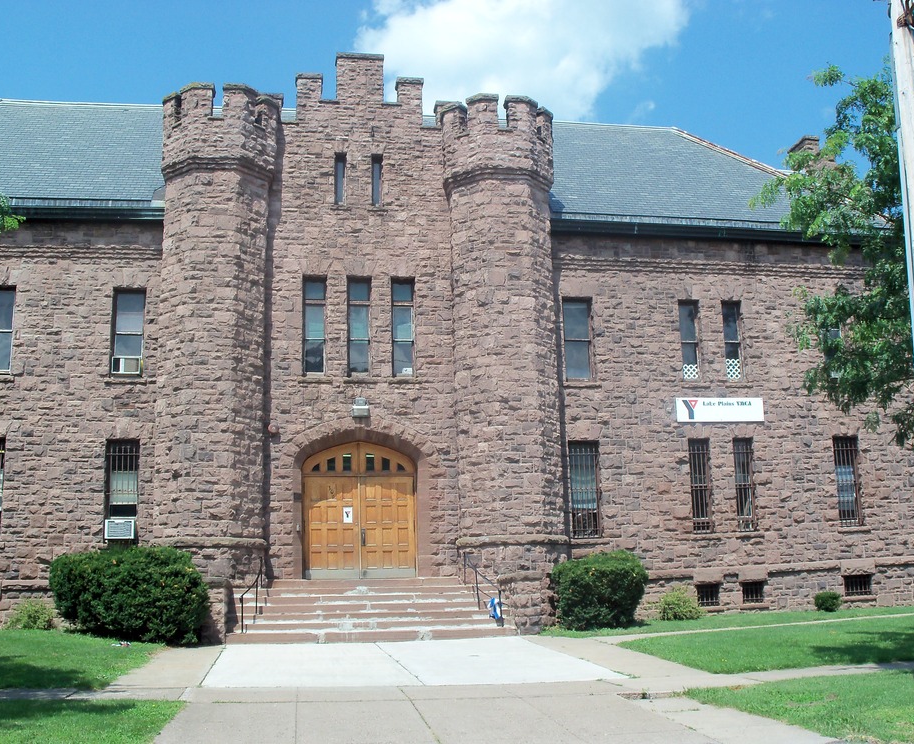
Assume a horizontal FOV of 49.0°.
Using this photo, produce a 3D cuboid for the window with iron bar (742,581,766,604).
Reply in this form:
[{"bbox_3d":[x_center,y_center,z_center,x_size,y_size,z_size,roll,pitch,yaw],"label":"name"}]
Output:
[{"bbox_3d":[6.807,5.071,23.066,0.550,0.520,0.200,0,-9,-9],"label":"window with iron bar"}]

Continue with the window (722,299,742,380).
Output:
[{"bbox_3d":[6.939,-0.769,25.334,0.533,2.082,0.200,1,-10,-9],"label":"window"}]

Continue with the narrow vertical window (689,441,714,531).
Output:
[{"bbox_3d":[5.938,2.780,24.505,0.538,2.311,0.200,1,-10,-9],"label":"narrow vertical window"}]

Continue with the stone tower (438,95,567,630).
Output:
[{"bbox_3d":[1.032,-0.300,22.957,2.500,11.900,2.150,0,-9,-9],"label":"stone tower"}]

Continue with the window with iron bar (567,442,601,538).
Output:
[{"bbox_3d":[3.135,2.945,24.929,0.769,2.369,0.200,1,-12,-10],"label":"window with iron bar"}]

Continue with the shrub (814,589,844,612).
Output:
[{"bbox_3d":[8.999,5.543,24.299,0.720,0.520,0.700,1,-12,-10],"label":"shrub"}]

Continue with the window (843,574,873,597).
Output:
[{"bbox_3d":[10.188,5.452,25.581,0.743,0.532,0.200,1,-12,-10],"label":"window"}]

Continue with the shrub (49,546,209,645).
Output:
[{"bbox_3d":[-6.393,4.382,19.838,2.868,1.836,1.800,0,-9,-9],"label":"shrub"}]

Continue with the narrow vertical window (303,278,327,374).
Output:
[{"bbox_3d":[-3.274,-1.035,23.023,0.511,2.335,0.200,1,-10,-9],"label":"narrow vertical window"}]

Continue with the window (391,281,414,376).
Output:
[{"bbox_3d":[-1.234,-1.013,22.831,0.500,2.260,0.200,0,-9,-9],"label":"window"}]

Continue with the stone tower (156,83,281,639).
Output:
[{"bbox_3d":[-5.308,-0.264,22.207,2.550,12.267,2.550,1,-10,-9],"label":"stone tower"}]

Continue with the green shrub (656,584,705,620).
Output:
[{"bbox_3d":[5.183,5.276,23.001,1.118,0.768,1.000,1,-10,-9],"label":"green shrub"}]

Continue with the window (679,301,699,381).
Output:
[{"bbox_3d":[5.811,-0.767,25.138,0.520,2.068,0.200,1,-10,-9],"label":"window"}]

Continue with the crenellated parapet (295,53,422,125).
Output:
[{"bbox_3d":[-2.363,-6.739,24.304,3.107,1.958,0.500,1,-10,-9],"label":"crenellated parapet"}]

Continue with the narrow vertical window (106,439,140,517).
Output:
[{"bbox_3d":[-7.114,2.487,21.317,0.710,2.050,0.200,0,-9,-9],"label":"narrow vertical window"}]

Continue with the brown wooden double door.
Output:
[{"bbox_3d":[-2.187,3.090,22.378,2.530,3.000,0.150,0,-9,-9],"label":"brown wooden double door"}]

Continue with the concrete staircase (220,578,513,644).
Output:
[{"bbox_3d":[-1.875,5.061,21.560,5.819,1.233,2.700,1,-12,-10],"label":"concrete staircase"}]

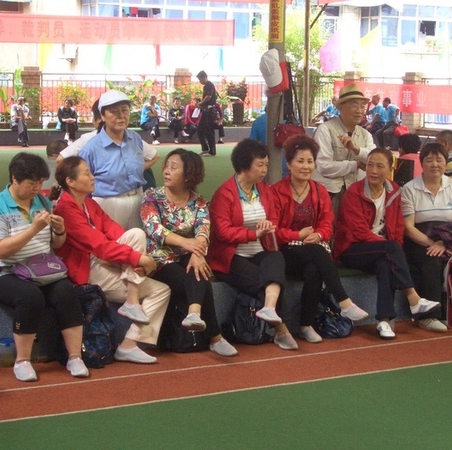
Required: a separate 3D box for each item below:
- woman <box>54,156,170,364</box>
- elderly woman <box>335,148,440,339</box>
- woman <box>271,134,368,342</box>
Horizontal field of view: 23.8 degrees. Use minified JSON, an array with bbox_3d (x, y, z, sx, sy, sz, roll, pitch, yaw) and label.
[{"bbox_3d":[-0.692,0.170,6.273,0.760,1.150,0.520,6,9,34],"label":"woman"},{"bbox_3d":[1.049,0.076,7.076,0.540,1.170,0.820,-4,9,-32],"label":"elderly woman"},{"bbox_3d":[0.579,0.059,6.903,0.520,1.240,0.800,-3,9,-24],"label":"woman"}]

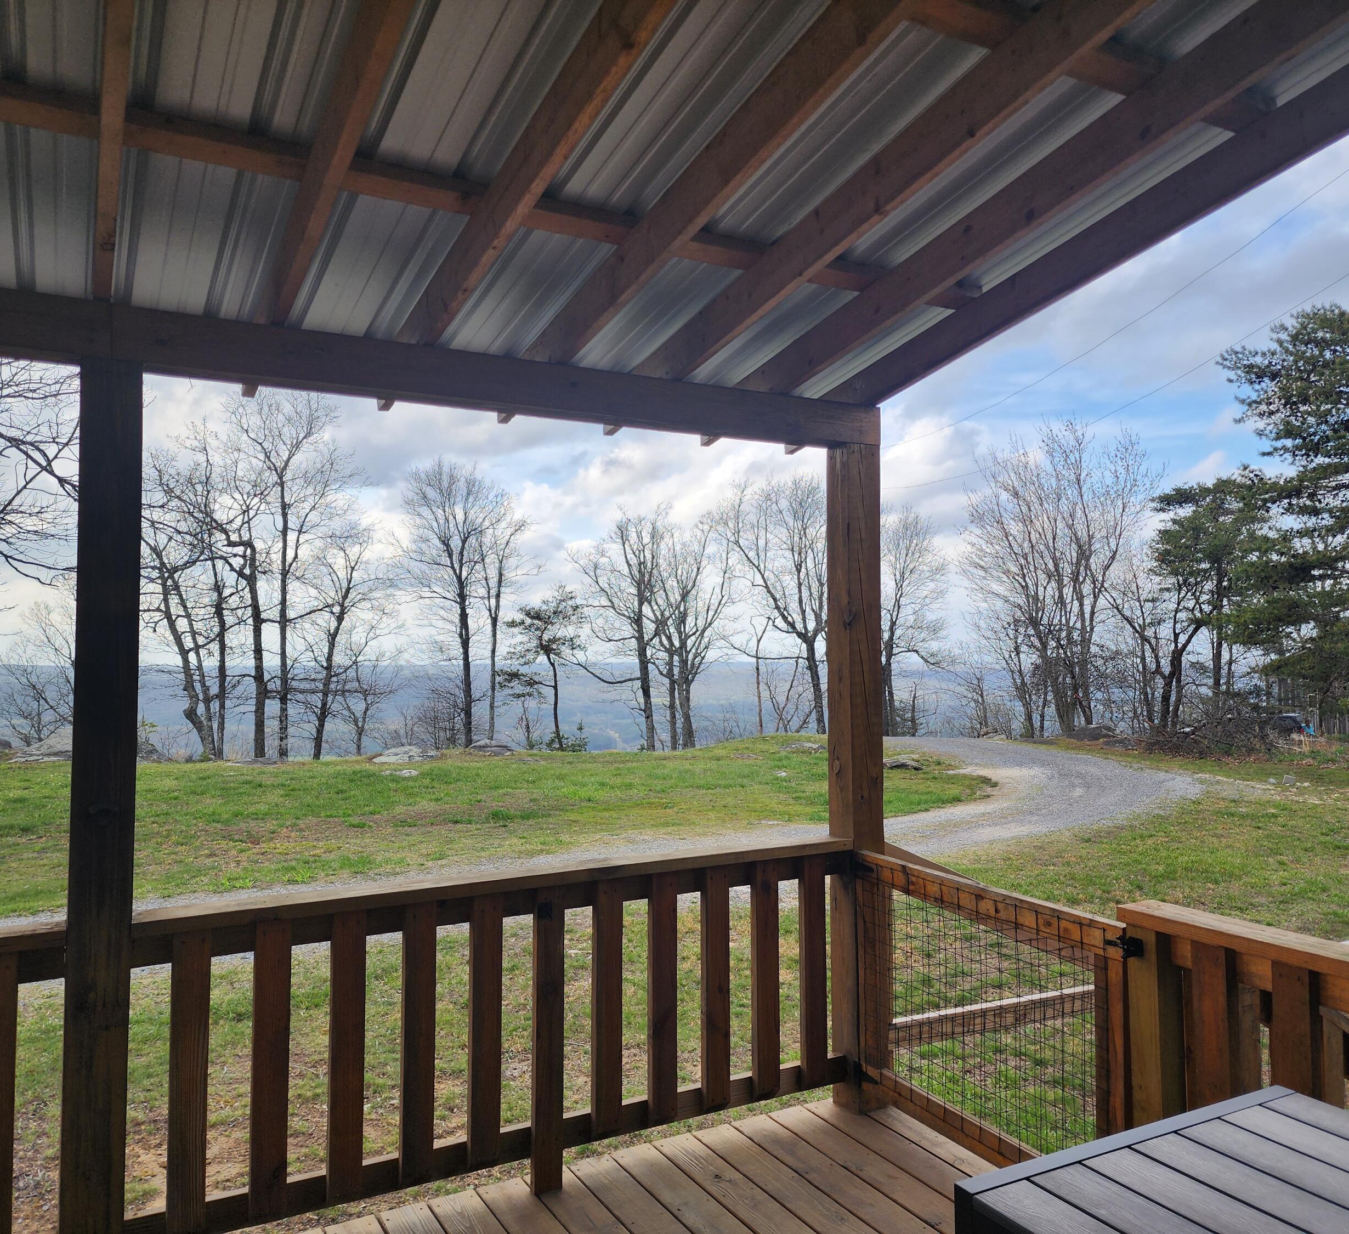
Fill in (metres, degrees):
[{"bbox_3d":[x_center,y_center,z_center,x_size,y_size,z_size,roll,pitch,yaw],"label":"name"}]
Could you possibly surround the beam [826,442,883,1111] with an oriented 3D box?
[{"bbox_3d":[0.622,0.535,3.760,0.140,2.240,0.140,1,-3,-30],"label":"beam"}]

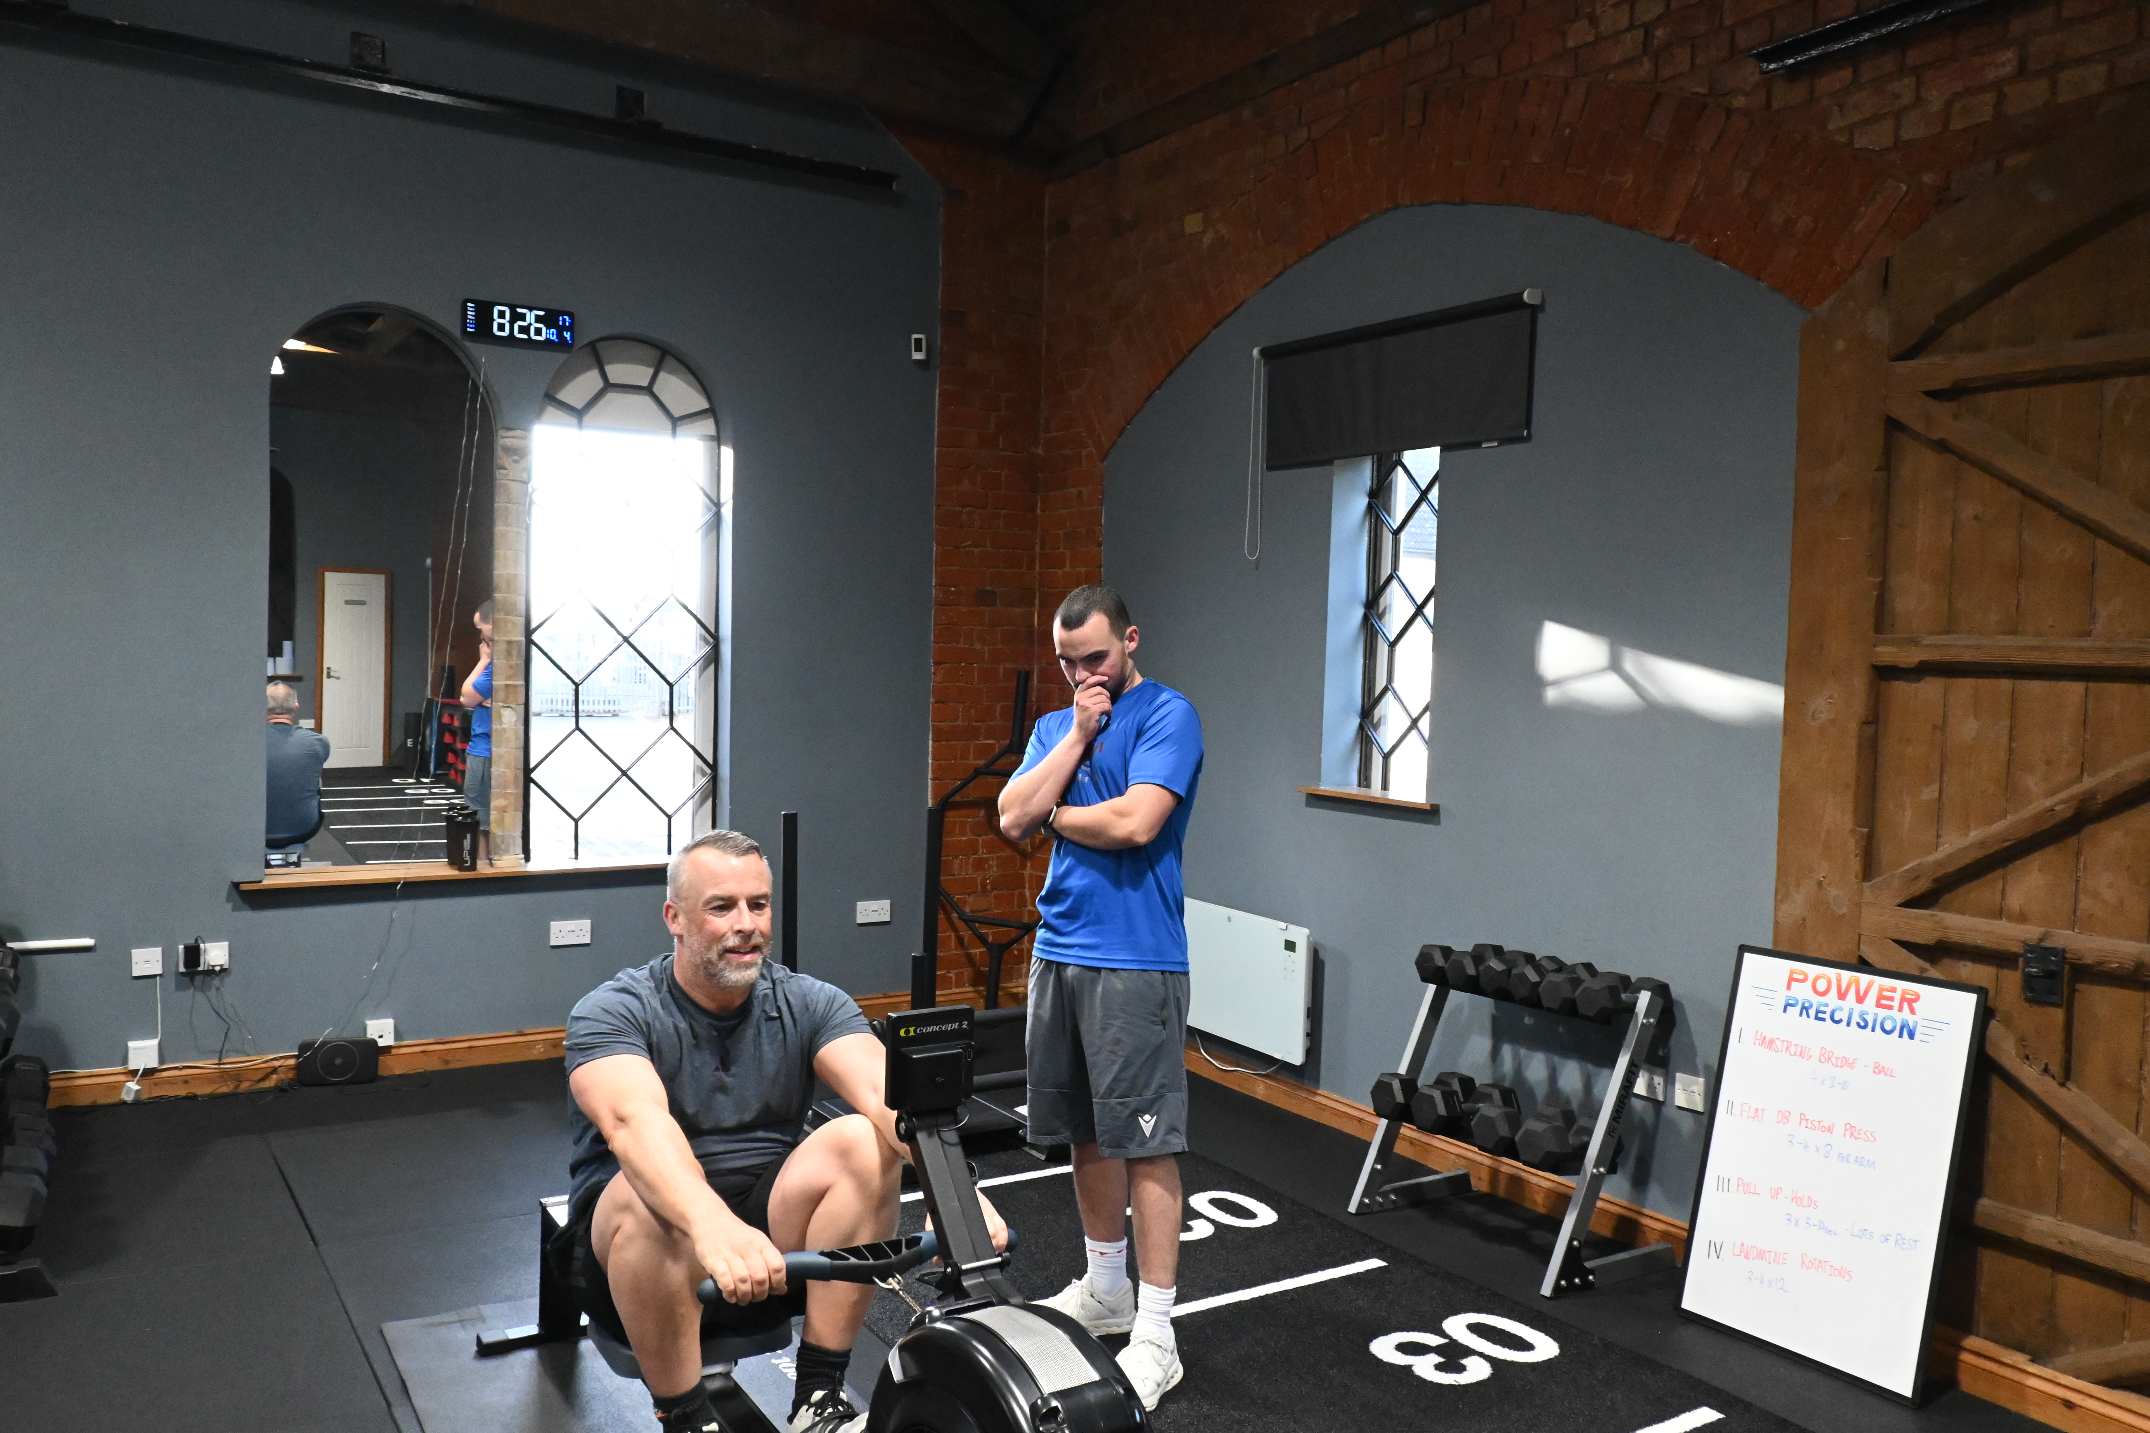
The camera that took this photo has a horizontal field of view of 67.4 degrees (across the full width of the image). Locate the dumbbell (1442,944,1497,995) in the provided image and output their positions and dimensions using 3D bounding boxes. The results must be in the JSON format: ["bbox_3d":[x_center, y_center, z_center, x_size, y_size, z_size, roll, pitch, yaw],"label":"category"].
[{"bbox_3d":[1.185,0.726,4.576,0.255,0.107,0.114,0,3,-34],"label":"dumbbell"}]

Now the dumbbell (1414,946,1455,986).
[{"bbox_3d":[1.126,0.721,4.666,0.255,0.107,0.114,0,3,-34],"label":"dumbbell"}]

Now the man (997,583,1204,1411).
[{"bbox_3d":[0.077,0.578,3.625,0.500,1.735,0.430,3,3,32],"label":"man"}]

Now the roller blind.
[{"bbox_3d":[0.962,-1.025,5.079,0.085,0.434,1.242,0,3,-34],"label":"roller blind"}]

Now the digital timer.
[{"bbox_3d":[-2.006,-1.403,5.811,0.387,0.150,0.035,0,3,-31],"label":"digital timer"}]

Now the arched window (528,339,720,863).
[{"bbox_3d":[-1.732,-0.445,6.220,0.750,2.000,0.100,0,3,-32],"label":"arched window"}]

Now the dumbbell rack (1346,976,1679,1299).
[{"bbox_3d":[1.185,1.067,4.430,0.465,0.740,0.725,0,3,-34],"label":"dumbbell rack"}]

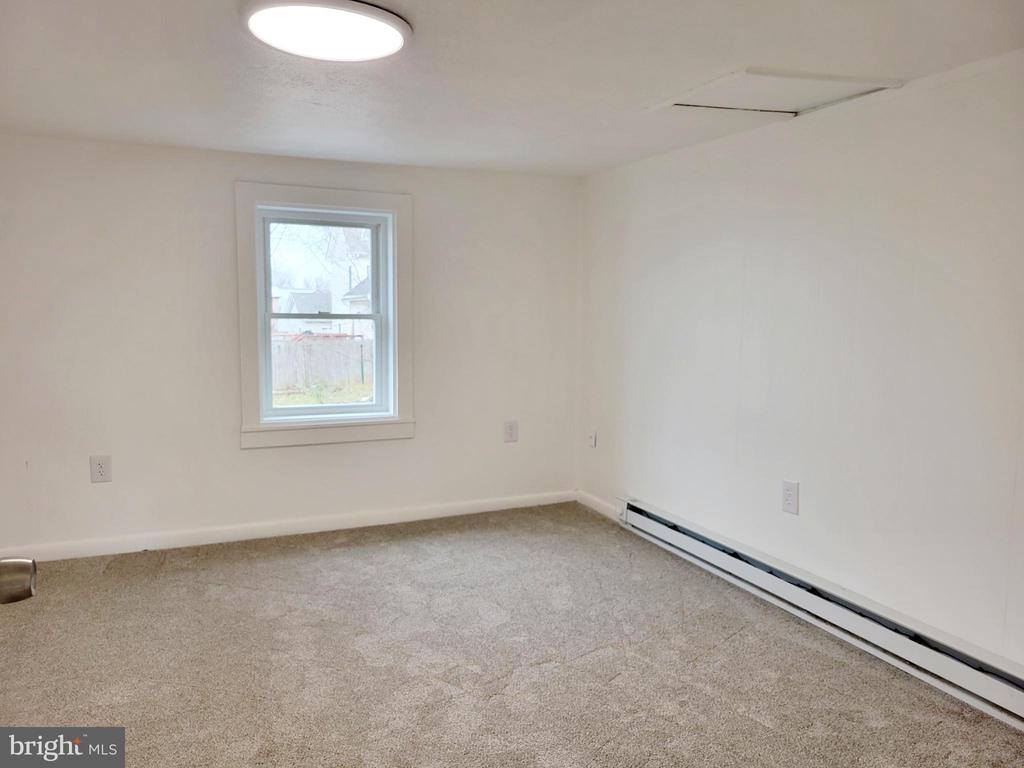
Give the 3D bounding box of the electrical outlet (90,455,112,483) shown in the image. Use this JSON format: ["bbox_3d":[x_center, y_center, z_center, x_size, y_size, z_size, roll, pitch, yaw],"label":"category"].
[{"bbox_3d":[-1.968,0.408,3.687,0.088,0.129,0.015,-2,7,-24],"label":"electrical outlet"}]

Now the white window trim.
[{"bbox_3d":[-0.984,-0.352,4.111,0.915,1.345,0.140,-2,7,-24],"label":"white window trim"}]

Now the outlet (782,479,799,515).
[{"bbox_3d":[1.134,0.463,3.136,0.015,0.128,0.086,-2,7,-24],"label":"outlet"}]

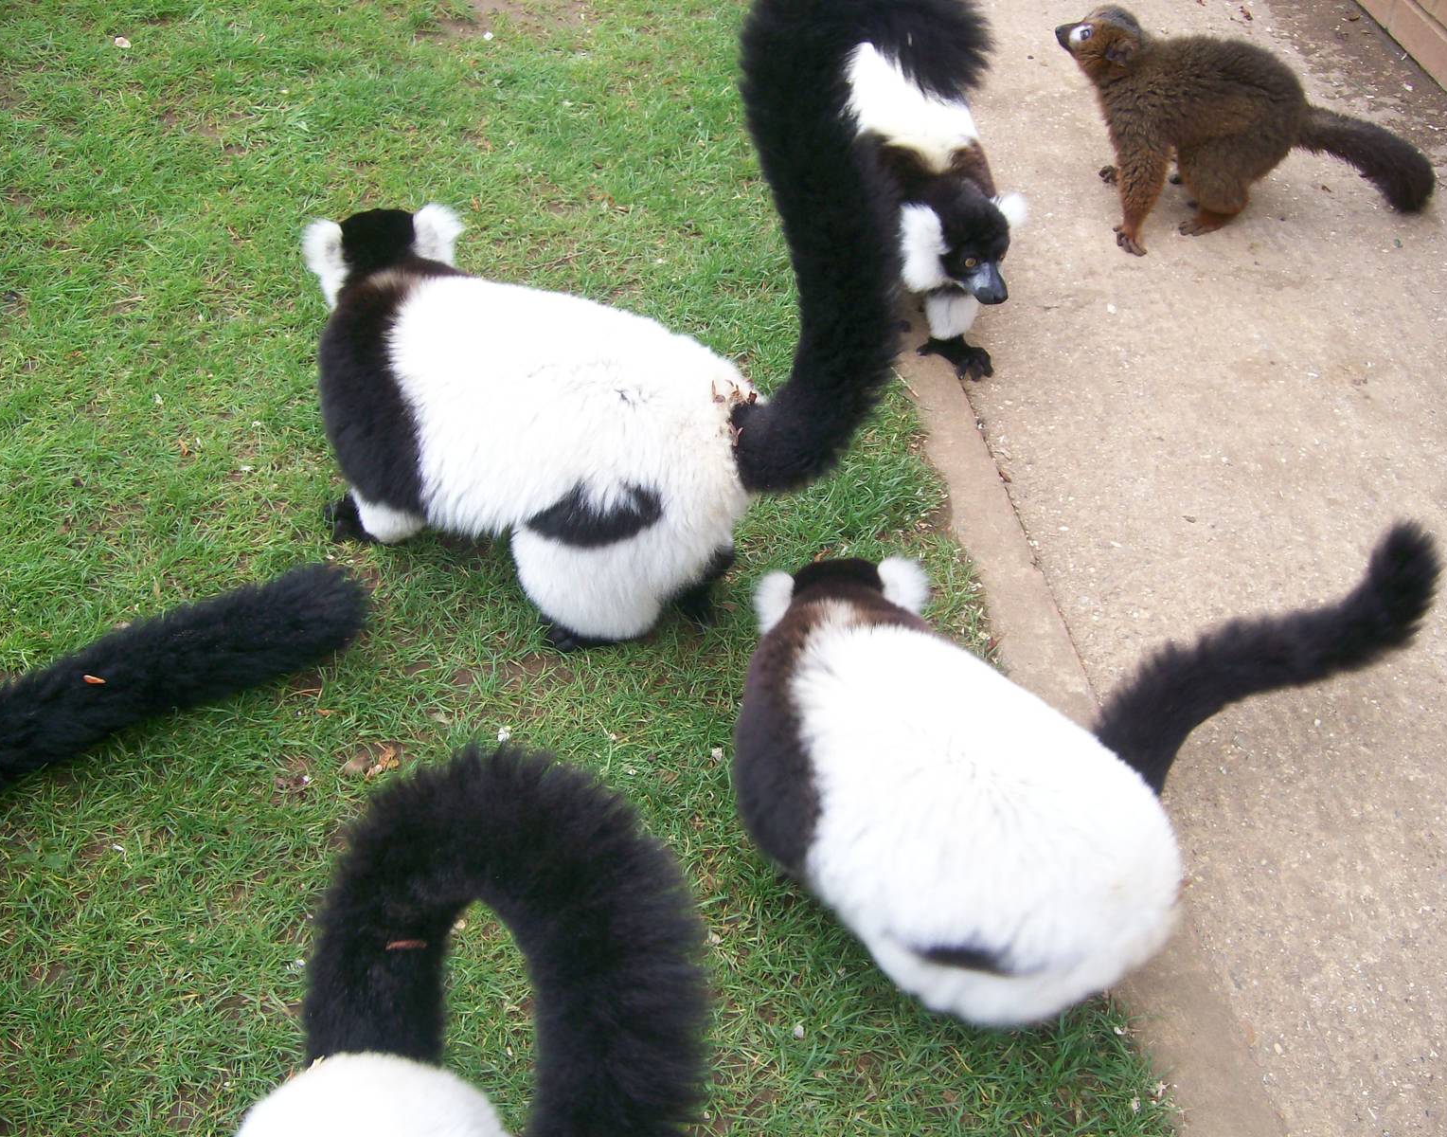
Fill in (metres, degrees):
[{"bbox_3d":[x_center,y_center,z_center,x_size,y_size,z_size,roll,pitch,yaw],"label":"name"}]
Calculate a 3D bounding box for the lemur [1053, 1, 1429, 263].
[{"bbox_3d":[0.707,-0.594,2.024,0.560,0.310,0.210,3,45,3],"label":"lemur"}]

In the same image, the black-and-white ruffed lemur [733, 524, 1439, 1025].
[{"bbox_3d":[0.267,0.104,1.296,0.415,0.335,0.515,31,52,28],"label":"black-and-white ruffed lemur"}]

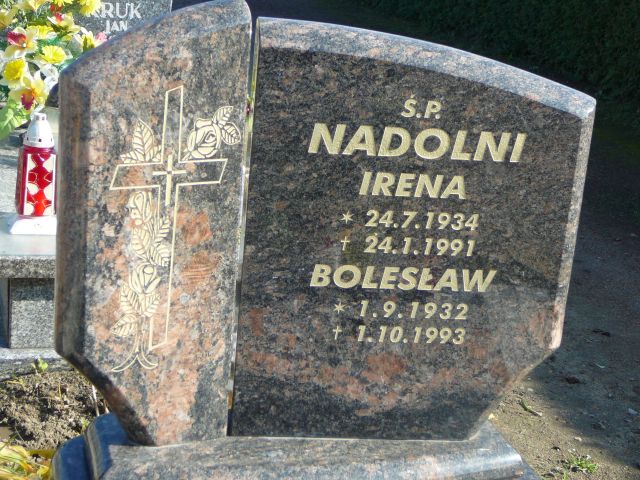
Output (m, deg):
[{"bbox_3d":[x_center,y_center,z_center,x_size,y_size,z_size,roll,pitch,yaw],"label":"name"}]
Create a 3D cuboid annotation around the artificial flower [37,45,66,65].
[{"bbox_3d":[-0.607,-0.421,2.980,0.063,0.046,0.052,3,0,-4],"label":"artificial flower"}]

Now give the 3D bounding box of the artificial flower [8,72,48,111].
[{"bbox_3d":[-0.655,-0.333,2.940,0.084,0.082,0.050,1,17,-6],"label":"artificial flower"}]

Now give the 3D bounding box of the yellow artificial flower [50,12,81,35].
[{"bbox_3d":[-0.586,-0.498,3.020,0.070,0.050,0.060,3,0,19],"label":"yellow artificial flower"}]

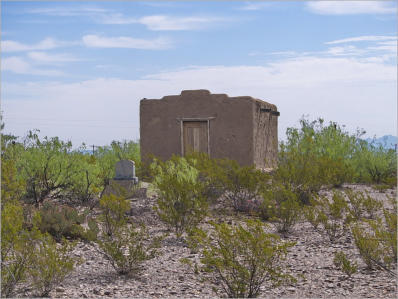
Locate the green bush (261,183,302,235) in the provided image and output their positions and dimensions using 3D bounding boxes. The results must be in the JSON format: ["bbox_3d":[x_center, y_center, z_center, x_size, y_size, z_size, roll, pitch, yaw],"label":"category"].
[{"bbox_3d":[1.228,0.904,15.600,0.603,0.753,0.573,0,0,0],"label":"green bush"}]

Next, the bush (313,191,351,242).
[{"bbox_3d":[1.868,0.945,14.600,0.536,0.733,0.509,0,0,0],"label":"bush"}]

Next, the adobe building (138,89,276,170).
[{"bbox_3d":[0.530,-0.690,39.500,4.200,2.920,5.100,0,0,14],"label":"adobe building"}]

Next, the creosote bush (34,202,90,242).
[{"bbox_3d":[-1.951,1.029,14.800,0.800,0.543,0.760,0,0,0],"label":"creosote bush"}]

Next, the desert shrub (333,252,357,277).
[{"bbox_3d":[1.602,1.255,11.400,0.264,0.286,0.230,0,0,0],"label":"desert shrub"}]

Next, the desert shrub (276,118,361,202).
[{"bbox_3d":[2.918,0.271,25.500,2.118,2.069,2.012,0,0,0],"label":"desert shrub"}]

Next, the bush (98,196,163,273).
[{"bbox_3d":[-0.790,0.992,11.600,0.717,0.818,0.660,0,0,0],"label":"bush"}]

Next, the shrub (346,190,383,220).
[{"bbox_3d":[2.876,0.961,18.100,0.664,0.559,0.580,0,0,0],"label":"shrub"}]

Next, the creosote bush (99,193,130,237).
[{"bbox_3d":[-1.273,0.994,15.600,0.482,0.633,0.460,0,0,0],"label":"creosote bush"}]

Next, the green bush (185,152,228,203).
[{"bbox_3d":[0.164,0.611,22.600,0.960,1.091,1.000,0,0,0],"label":"green bush"}]

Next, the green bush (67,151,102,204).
[{"bbox_3d":[-2.378,0.581,21.500,0.748,1.121,0.710,0,0,0],"label":"green bush"}]

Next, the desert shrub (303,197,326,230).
[{"bbox_3d":[1.829,1.014,16.400,0.380,0.539,0.360,0,0,0],"label":"desert shrub"}]

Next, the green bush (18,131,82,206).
[{"bbox_3d":[-3.055,0.391,21.300,1.317,1.563,1.251,0,0,0],"label":"green bush"}]

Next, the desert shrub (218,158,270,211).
[{"bbox_3d":[0.860,0.695,20.000,0.966,1.043,0.918,0,0,0],"label":"desert shrub"}]

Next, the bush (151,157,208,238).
[{"bbox_3d":[-0.303,0.709,15.300,0.828,1.212,0.800,0,0,0],"label":"bush"}]

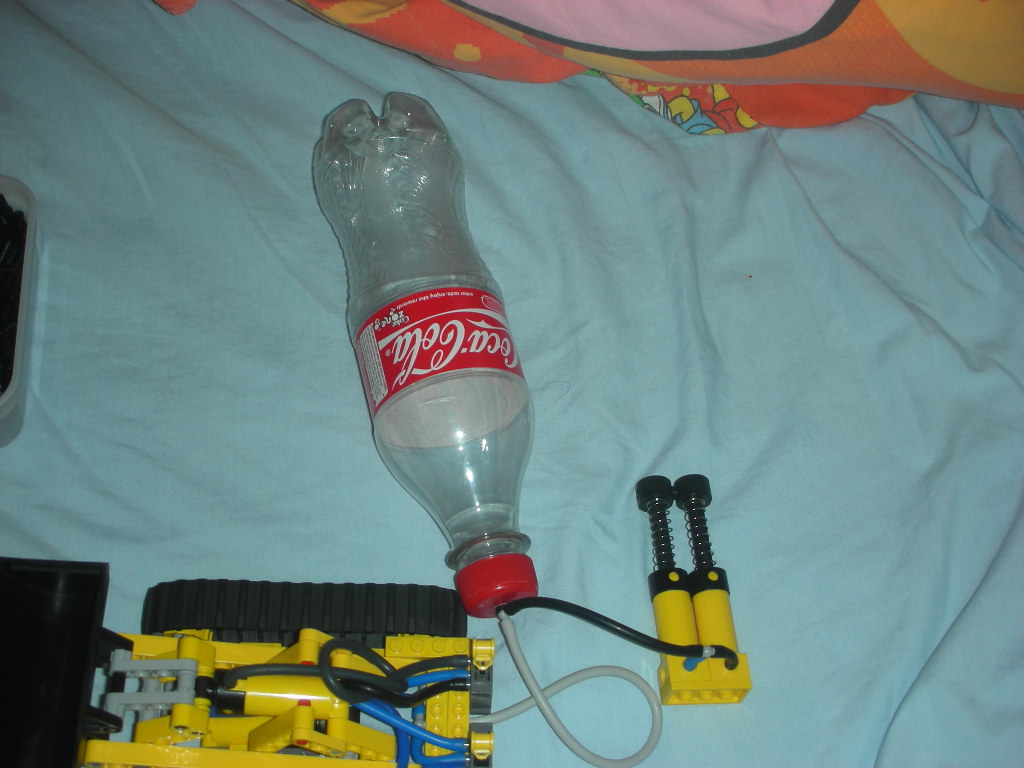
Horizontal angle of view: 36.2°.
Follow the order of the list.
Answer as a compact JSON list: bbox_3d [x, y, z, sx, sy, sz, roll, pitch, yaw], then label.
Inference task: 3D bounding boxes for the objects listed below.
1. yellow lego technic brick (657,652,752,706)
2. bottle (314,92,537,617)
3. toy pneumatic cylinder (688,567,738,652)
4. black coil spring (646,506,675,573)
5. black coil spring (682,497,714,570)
[{"bbox_3d":[0.075,0.114,0.608,0.032,0.016,0.014,1,58,-11],"label":"yellow lego technic brick"},{"bbox_3d":[-0.031,-0.014,0.640,0.067,0.065,0.231,-8,60,-16],"label":"bottle"},{"bbox_3d":[0.080,0.093,0.623,0.016,0.016,0.037,1,58,-11],"label":"toy pneumatic cylinder"},{"bbox_3d":[0.061,0.063,0.638,0.009,0.009,0.032,1,58,-11],"label":"black coil spring"},{"bbox_3d":[0.077,0.063,0.641,0.009,0.009,0.033,1,58,-11],"label":"black coil spring"}]

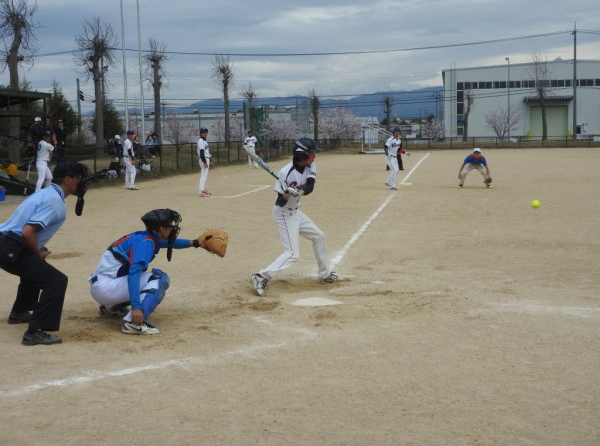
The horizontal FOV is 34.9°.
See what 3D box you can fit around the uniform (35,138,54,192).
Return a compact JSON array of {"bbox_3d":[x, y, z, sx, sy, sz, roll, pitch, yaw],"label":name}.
[{"bbox_3d":[-7.016,-1.531,26.135,0.450,1.400,0.500,-3,6,-12],"label":"uniform"}]

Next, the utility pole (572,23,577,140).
[{"bbox_3d":[25.846,-13.219,89.446,0.360,11.010,0.360,-1,6,0],"label":"utility pole"}]

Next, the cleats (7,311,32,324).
[{"bbox_3d":[-2.433,0.821,8.451,0.290,0.115,0.110,-4,6,-23],"label":"cleats"}]

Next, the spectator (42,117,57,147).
[{"bbox_3d":[-8.523,-2.795,32.584,0.500,1.660,0.360,-3,6,-15],"label":"spectator"}]

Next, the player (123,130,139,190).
[{"bbox_3d":[-4.760,-1.752,26.666,0.420,1.660,0.500,0,6,12],"label":"player"}]

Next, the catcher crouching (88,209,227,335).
[{"bbox_3d":[-1.240,0.370,8.527,1.305,1.000,0.850,-4,6,-23],"label":"catcher crouching"}]

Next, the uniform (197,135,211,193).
[{"bbox_3d":[-2.472,-1.486,24.430,0.330,1.430,0.470,1,6,26],"label":"uniform"}]

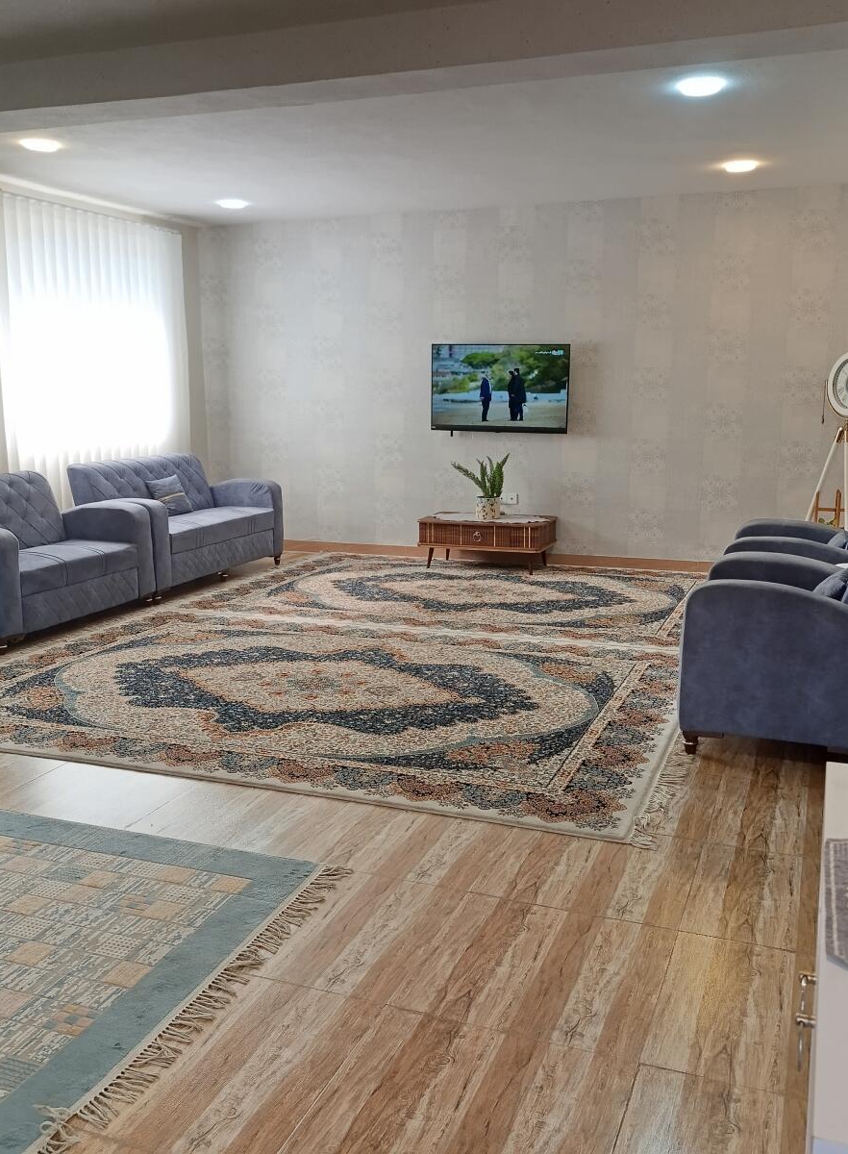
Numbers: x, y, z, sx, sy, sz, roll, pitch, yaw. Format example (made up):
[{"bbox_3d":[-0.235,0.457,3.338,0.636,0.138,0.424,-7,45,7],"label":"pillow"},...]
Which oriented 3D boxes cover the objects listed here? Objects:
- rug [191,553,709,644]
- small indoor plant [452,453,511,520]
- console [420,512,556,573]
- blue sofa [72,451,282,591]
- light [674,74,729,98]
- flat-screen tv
[{"bbox_3d":[0.404,0.100,7.727,3.789,0.015,2.707,4,11,21],"label":"rug"},{"bbox_3d":[0.452,-0.737,8.221,0.470,0.521,0.362,4,11,21],"label":"small indoor plant"},{"bbox_3d":[0.517,-0.268,8.197,1.012,0.393,0.551,4,11,21],"label":"console"},{"bbox_3d":[-1.885,-0.442,8.103,0.851,0.957,1.856,4,11,21],"label":"blue sofa"},{"bbox_3d":[1.323,-2.336,4.855,0.226,0.044,0.226,4,11,21],"label":"light"},{"bbox_3d":[0.654,-1.618,8.751,1.213,0.722,0.068,4,11,21],"label":"flat-screen tv"}]

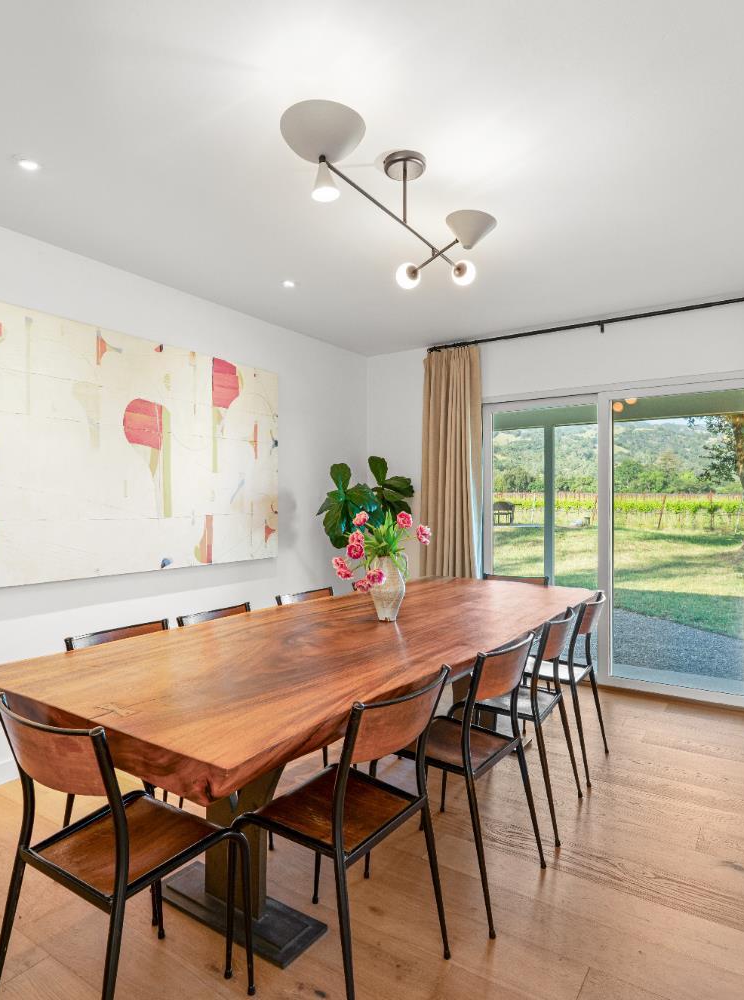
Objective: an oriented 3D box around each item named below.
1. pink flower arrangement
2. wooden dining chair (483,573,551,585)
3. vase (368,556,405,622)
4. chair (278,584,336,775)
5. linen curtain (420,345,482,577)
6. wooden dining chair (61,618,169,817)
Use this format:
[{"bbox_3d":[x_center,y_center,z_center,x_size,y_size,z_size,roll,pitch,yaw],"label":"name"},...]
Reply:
[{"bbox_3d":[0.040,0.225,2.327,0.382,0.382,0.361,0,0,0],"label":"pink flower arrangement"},{"bbox_3d":[0.725,0.843,3.279,0.422,0.803,0.482,0,0,27],"label":"wooden dining chair"},{"bbox_3d":[0.063,0.360,2.410,0.155,0.265,0.155,0,0,35],"label":"vase"},{"bbox_3d":[-0.153,0.845,2.762,0.482,0.803,0.422,0,0,34],"label":"chair"},{"bbox_3d":[0.556,0.067,4.379,0.572,2.349,0.171,0,0,34],"label":"linen curtain"},{"bbox_3d":[-0.734,0.846,1.961,0.480,0.800,0.430,0,0,35],"label":"wooden dining chair"}]

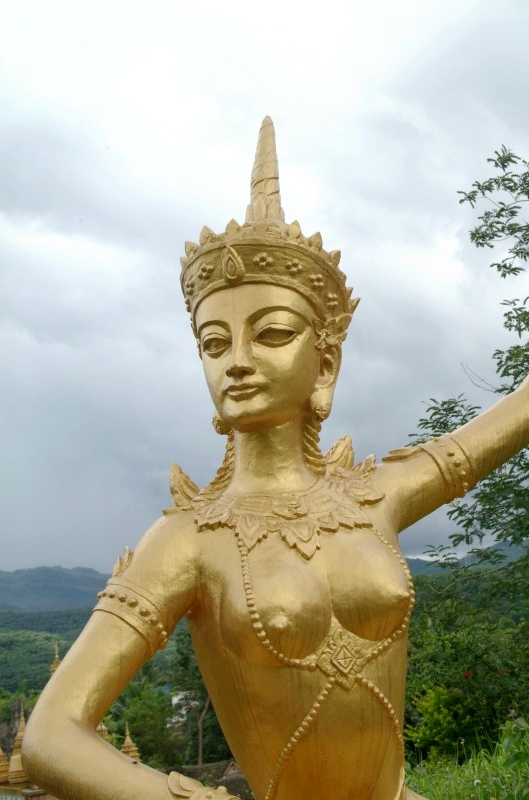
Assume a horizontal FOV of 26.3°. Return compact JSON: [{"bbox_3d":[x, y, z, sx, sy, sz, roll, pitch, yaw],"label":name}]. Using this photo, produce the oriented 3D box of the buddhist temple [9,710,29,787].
[{"bbox_3d":[-5.120,7.300,24.000,0.550,1.660,0.550,3,-12,-15],"label":"buddhist temple"}]

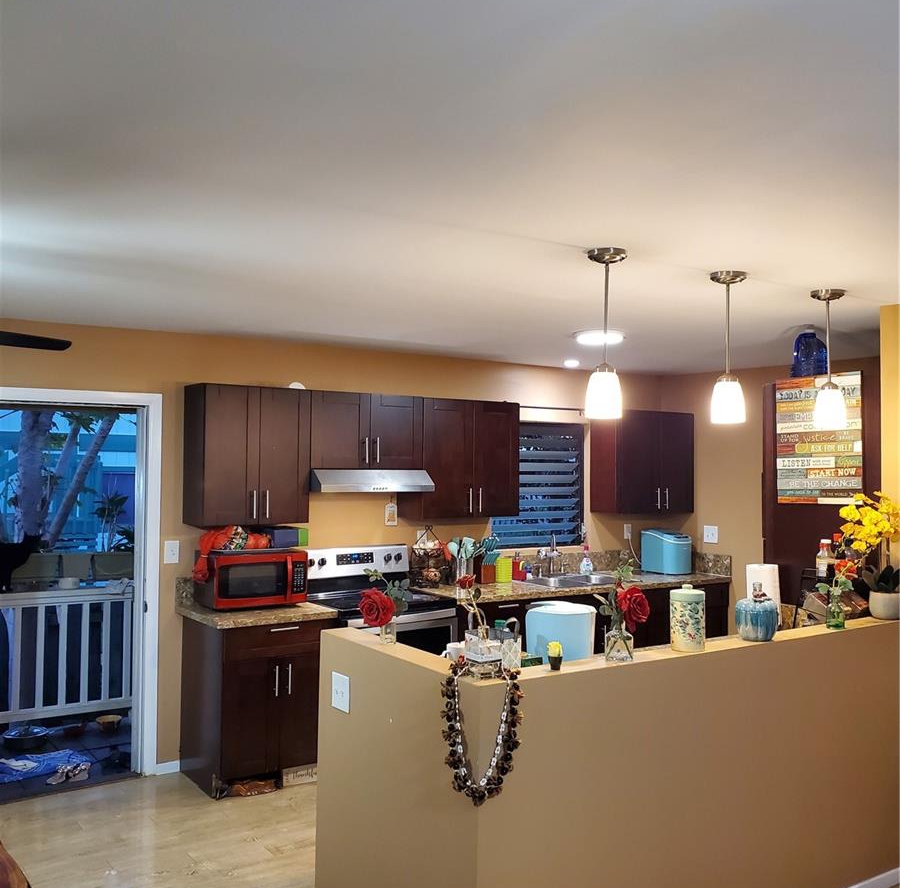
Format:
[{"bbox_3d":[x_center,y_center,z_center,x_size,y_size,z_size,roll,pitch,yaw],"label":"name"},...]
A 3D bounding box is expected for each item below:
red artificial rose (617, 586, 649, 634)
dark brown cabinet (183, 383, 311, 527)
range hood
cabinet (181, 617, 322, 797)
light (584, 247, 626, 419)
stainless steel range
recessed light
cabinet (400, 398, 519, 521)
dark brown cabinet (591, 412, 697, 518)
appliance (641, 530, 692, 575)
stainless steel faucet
[{"bbox_3d":[0.603,0.540,2.960,0.100,0.150,0.095,2,-2,-33],"label":"red artificial rose"},{"bbox_3d":[-1.149,0.070,5.151,0.631,0.764,0.320,2,-2,-33],"label":"dark brown cabinet"},{"bbox_3d":[-0.531,0.219,5.472,0.761,0.135,0.460,2,-2,-33],"label":"range hood"},{"bbox_3d":[-1.077,1.379,4.990,0.629,0.877,0.605,2,-2,-33],"label":"cabinet"},{"bbox_3d":[0.526,-0.360,3.027,0.134,0.570,0.134,0,-2,0],"label":"light"},{"bbox_3d":[-0.438,1.236,5.317,0.770,1.200,0.670,2,-2,-34],"label":"stainless steel range"},{"bbox_3d":[0.814,-0.584,4.940,0.285,0.060,0.285,0,-2,0],"label":"recessed light"},{"bbox_3d":[0.069,0.103,5.923,0.762,0.757,0.298,2,-2,-34],"label":"cabinet"},{"bbox_3d":[1.471,0.144,6.888,0.780,0.761,0.315,2,-2,-33],"label":"dark brown cabinet"},{"bbox_3d":[1.659,0.828,6.914,0.240,0.322,0.315,2,-2,-34],"label":"appliance"},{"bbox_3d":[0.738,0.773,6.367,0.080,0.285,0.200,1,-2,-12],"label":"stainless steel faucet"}]

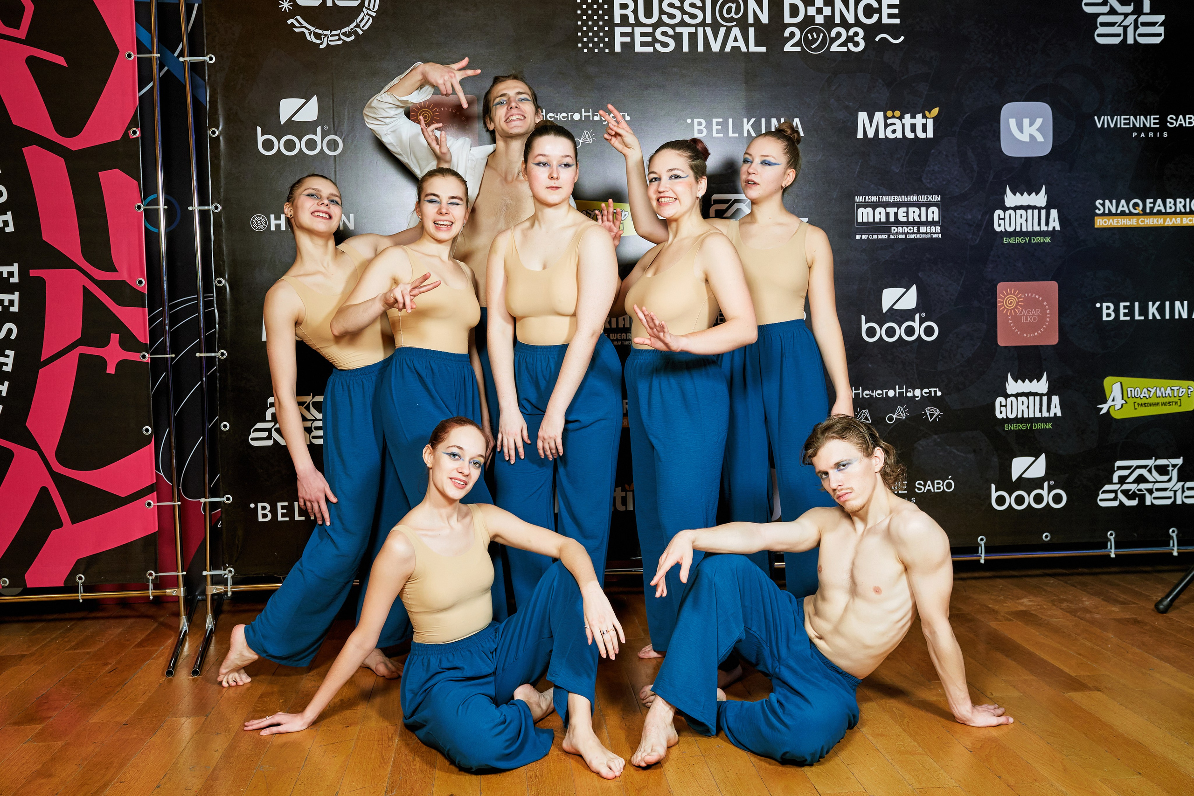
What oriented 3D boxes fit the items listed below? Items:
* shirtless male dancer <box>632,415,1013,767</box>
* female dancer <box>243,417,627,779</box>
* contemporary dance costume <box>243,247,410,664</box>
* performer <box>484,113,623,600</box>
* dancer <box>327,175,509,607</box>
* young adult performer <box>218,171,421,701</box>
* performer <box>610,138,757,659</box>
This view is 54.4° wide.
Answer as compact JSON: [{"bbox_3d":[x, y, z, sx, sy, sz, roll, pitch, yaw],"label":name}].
[{"bbox_3d":[0.500,0.453,3.009,0.870,0.810,0.870,1,4,41],"label":"shirtless male dancer"},{"bbox_3d":[-0.420,0.469,2.969,0.930,0.820,0.620,-2,3,-15],"label":"female dancer"},{"bbox_3d":[-0.836,0.179,3.594,0.500,1.290,0.440,-3,3,-28],"label":"contemporary dance costume"},{"bbox_3d":[-0.119,0.041,3.377,0.430,1.620,0.380,-1,3,0],"label":"performer"},{"bbox_3d":[-0.498,0.092,3.409,0.460,1.530,0.460,-3,4,-35],"label":"dancer"},{"bbox_3d":[-0.809,0.058,3.607,0.680,1.590,0.500,-3,3,-28],"label":"young adult performer"},{"bbox_3d":[0.261,0.025,3.527,0.540,1.620,0.460,1,4,36],"label":"performer"}]

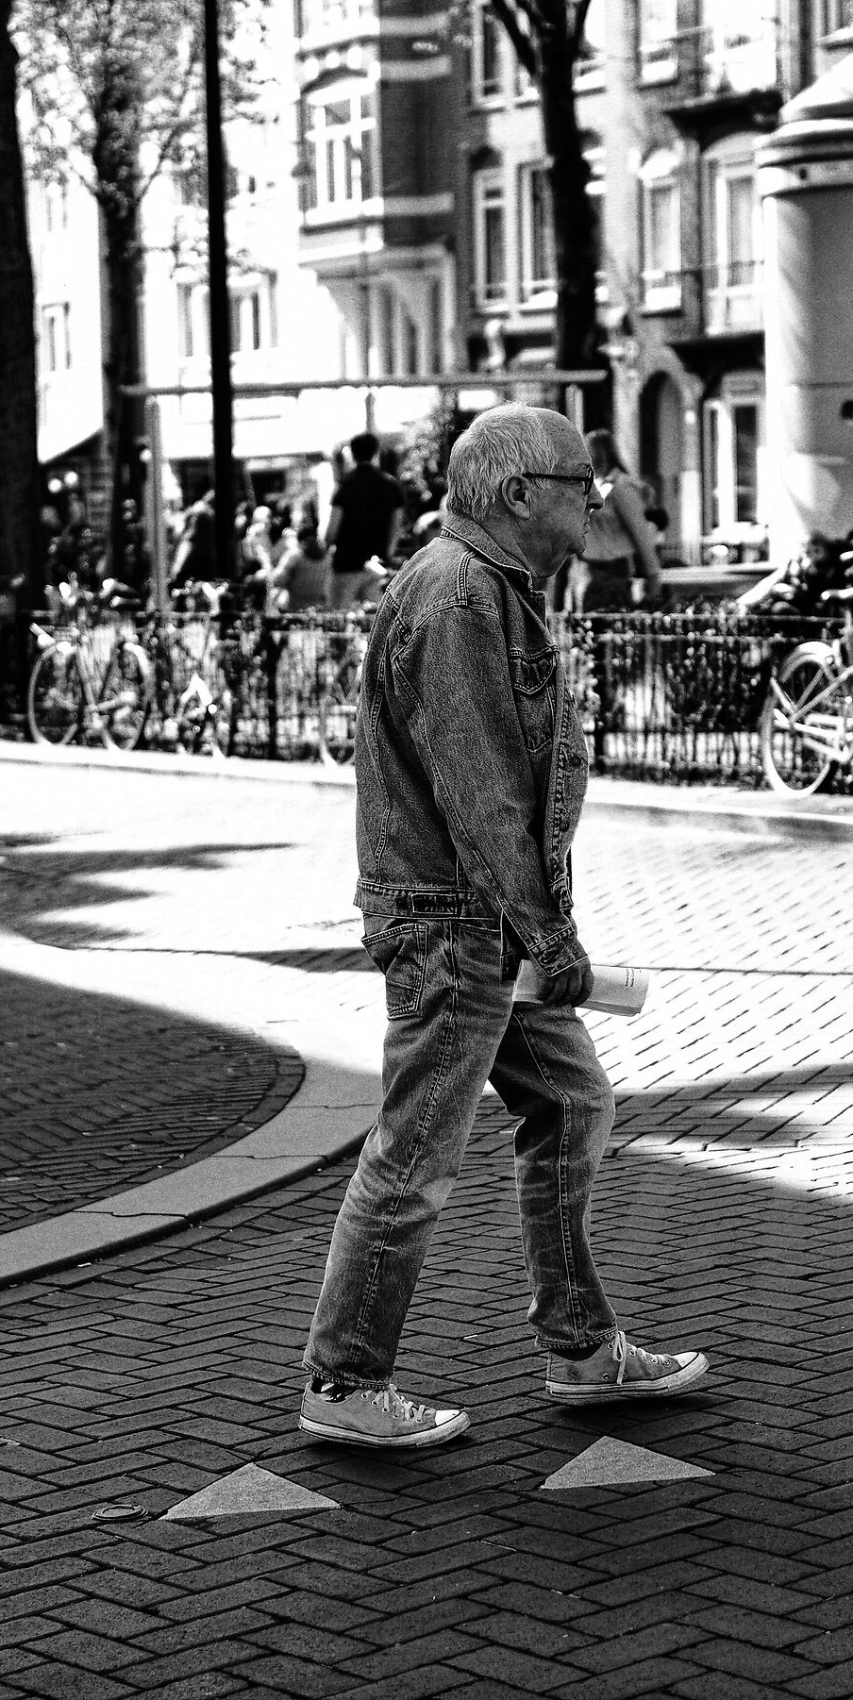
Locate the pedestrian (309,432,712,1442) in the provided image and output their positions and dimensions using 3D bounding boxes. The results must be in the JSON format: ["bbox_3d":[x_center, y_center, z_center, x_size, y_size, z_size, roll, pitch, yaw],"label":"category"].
[{"bbox_3d":[0.110,0.118,6.484,0.680,1.695,0.520,-2,6,-4],"label":"pedestrian"}]

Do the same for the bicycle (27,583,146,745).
[{"bbox_3d":[-2.067,-1.089,24.207,0.600,1.080,1.800,-5,7,-32],"label":"bicycle"}]

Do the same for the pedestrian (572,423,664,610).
[{"bbox_3d":[1.113,-1.587,22.757,0.500,1.700,0.450,3,7,40],"label":"pedestrian"}]

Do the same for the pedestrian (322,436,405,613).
[{"bbox_3d":[-0.399,-1.747,24.949,0.520,1.800,0.380,-1,6,3],"label":"pedestrian"}]

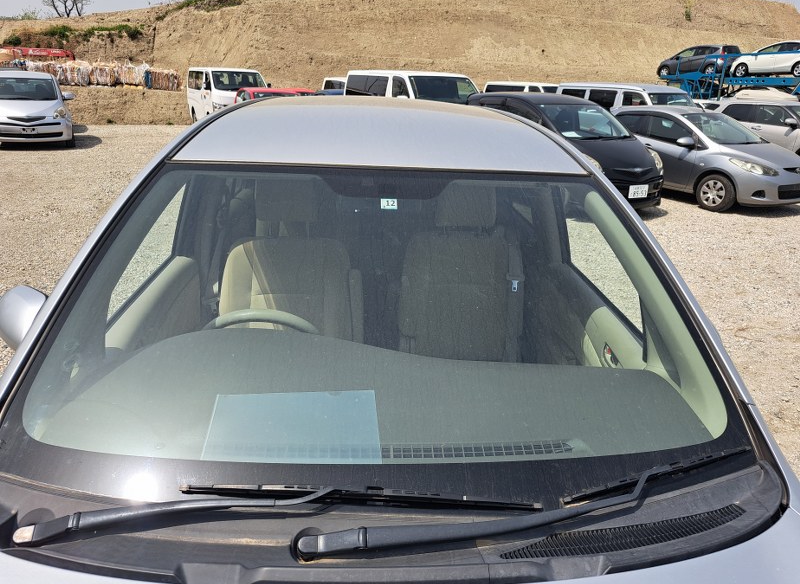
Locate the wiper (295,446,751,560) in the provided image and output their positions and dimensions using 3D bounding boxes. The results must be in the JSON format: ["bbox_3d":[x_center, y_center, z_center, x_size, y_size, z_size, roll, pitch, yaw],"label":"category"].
[{"bbox_3d":[0.262,0.371,0.995,0.880,0.075,0.100,-6,22,-13],"label":"wiper"}]

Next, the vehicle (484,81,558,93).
[{"bbox_3d":[5.413,-7.680,23.059,1.690,1.960,4.650,-8,23,-25],"label":"vehicle"}]

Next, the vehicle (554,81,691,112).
[{"bbox_3d":[6.180,-4.666,15.248,1.690,1.940,4.500,-6,22,-22],"label":"vehicle"}]

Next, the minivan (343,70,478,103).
[{"bbox_3d":[0.243,-4.138,13.063,1.700,1.980,4.690,-6,23,-23],"label":"minivan"}]

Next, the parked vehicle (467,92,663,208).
[{"bbox_3d":[2.460,-2.365,9.176,1.690,1.620,3.950,-8,23,-25],"label":"parked vehicle"}]

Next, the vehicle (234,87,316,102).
[{"bbox_3d":[-3.088,-4.242,13.638,1.680,1.470,3.900,-7,23,-24],"label":"vehicle"}]

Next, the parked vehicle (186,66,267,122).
[{"bbox_3d":[-5.802,-6.540,18.633,1.690,1.980,4.690,-9,24,-27],"label":"parked vehicle"}]

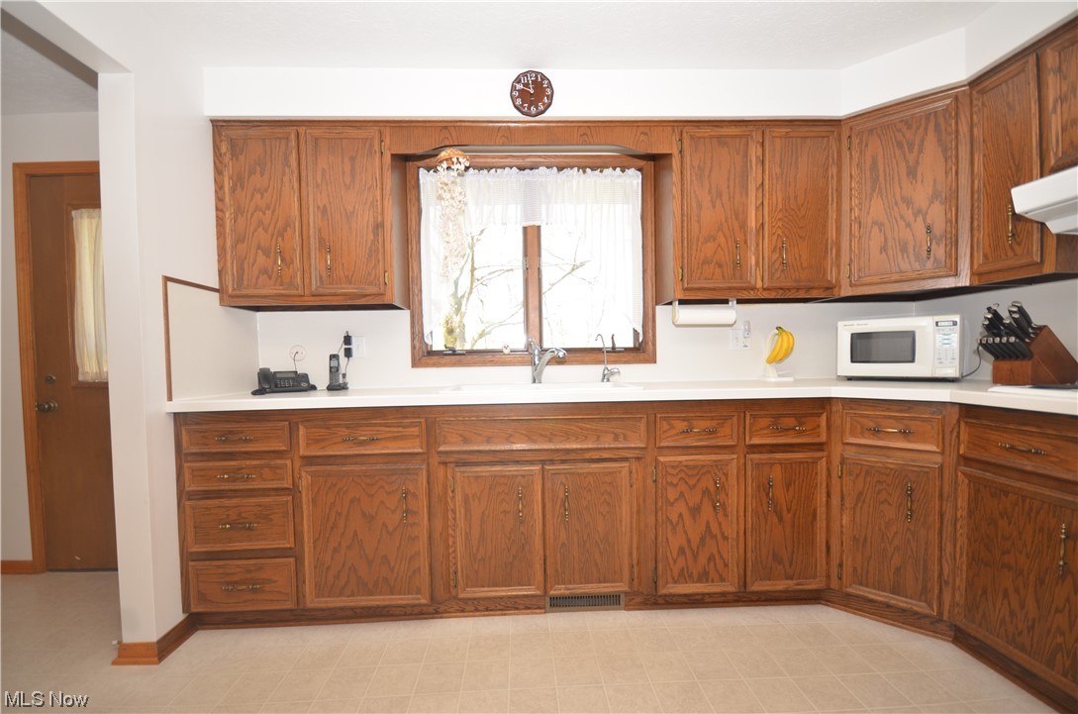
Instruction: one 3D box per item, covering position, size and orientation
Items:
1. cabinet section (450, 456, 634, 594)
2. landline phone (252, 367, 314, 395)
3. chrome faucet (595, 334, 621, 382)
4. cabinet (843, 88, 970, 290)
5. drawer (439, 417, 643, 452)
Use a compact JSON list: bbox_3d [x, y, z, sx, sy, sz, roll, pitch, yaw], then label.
[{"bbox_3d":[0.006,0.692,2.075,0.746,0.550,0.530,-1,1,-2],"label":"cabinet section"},{"bbox_3d":[-1.200,0.109,2.120,0.245,0.112,0.185,-1,1,-14],"label":"landline phone"},{"bbox_3d":[0.340,0.006,2.240,0.120,0.250,0.120,-1,1,23],"label":"chrome faucet"},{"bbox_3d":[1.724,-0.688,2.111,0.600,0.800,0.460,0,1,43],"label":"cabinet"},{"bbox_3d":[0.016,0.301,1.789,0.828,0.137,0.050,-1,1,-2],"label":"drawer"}]

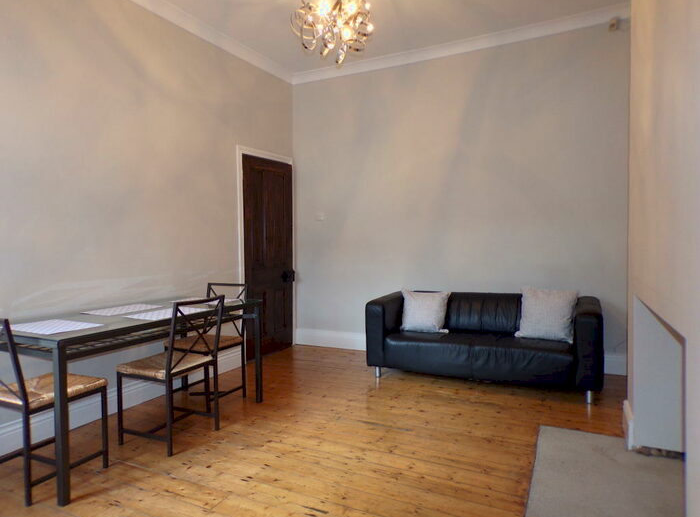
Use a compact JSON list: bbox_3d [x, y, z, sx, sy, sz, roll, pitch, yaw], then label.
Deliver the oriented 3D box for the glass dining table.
[{"bbox_3d":[-1.303,0.709,3.022,0.744,0.743,1.579,0,2,24],"label":"glass dining table"}]

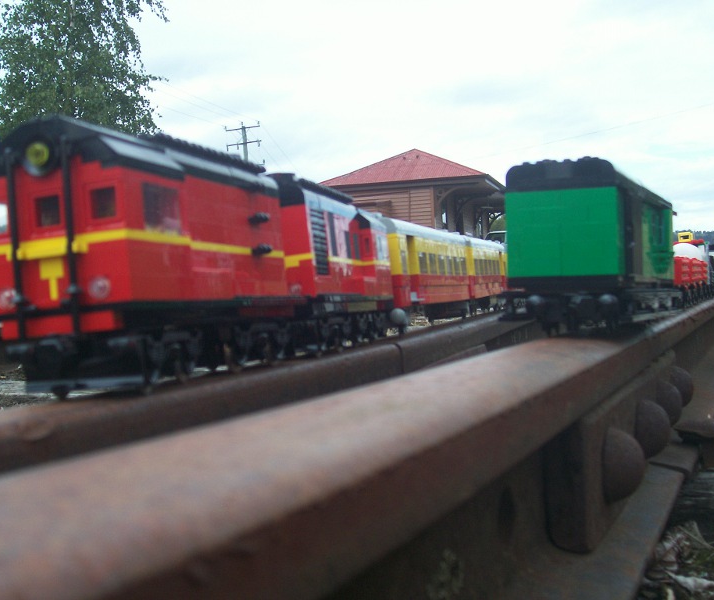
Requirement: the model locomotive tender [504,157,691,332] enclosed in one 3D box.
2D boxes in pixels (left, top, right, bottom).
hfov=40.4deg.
[{"bbox_3d":[0.159,-0.029,0.629,0.068,0.100,0.205,-1,0,28],"label":"model locomotive tender"}]

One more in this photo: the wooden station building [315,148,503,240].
[{"bbox_3d":[3.239,-3.059,38.012,5.772,4.846,11.848,-2,0,17],"label":"wooden station building"}]

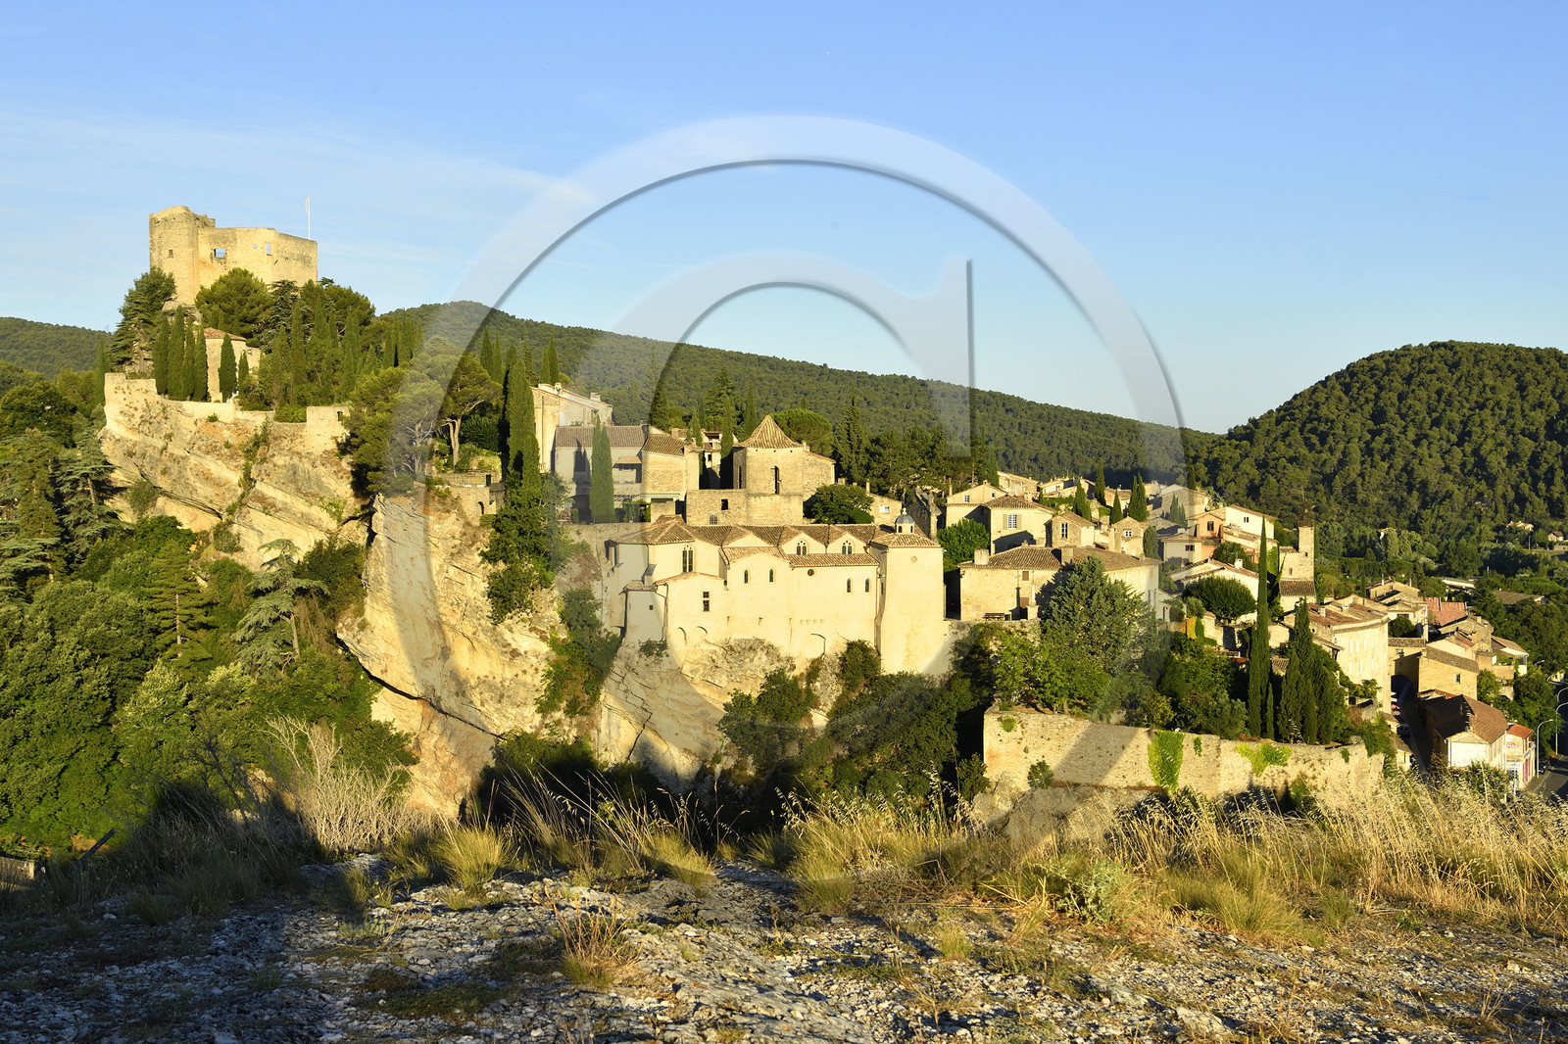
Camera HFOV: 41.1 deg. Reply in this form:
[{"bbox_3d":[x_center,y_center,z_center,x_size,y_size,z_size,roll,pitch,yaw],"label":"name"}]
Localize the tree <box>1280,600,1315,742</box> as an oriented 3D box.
[{"bbox_3d":[56.000,16.360,228.000,3.900,15.500,3.900,1,3,14],"label":"tree"}]

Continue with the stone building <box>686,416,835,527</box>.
[{"bbox_3d":[-2.910,-5.390,242.000,15.800,13.500,12.000,-1,3,-12],"label":"stone building"}]

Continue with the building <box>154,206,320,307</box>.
[{"bbox_3d":[-88.080,-42.420,335.000,20.500,14.800,15.500,0,0,15],"label":"building"}]

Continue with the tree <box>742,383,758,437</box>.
[{"bbox_3d":[-4.530,-12.930,276.000,2.400,11.000,2.400,0,3,-1],"label":"tree"}]

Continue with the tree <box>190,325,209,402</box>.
[{"bbox_3d":[-77.440,-20.990,277.000,2.350,10.220,2.350,0,0,0],"label":"tree"}]

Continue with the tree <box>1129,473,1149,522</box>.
[{"bbox_3d":[52.260,-3.510,308.000,2.700,7.400,2.700,0,0,0],"label":"tree"}]

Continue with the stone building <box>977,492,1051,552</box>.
[{"bbox_3d":[28.370,0.570,256.000,7.400,7.700,8.000,0,0,-7],"label":"stone building"}]

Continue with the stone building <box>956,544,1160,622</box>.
[{"bbox_3d":[28.300,6.200,215.000,16.500,7.400,12.500,1,2,27],"label":"stone building"}]

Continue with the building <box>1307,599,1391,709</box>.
[{"bbox_3d":[83.630,19.580,311.000,6.500,16.000,20.000,0,0,34],"label":"building"}]

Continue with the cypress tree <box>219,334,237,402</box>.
[{"bbox_3d":[-75.310,-20.890,283.000,2.500,9.400,2.500,-1,3,-15],"label":"cypress tree"}]

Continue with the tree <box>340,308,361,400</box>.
[{"bbox_3d":[-58.230,-22.720,281.000,2.900,12.400,2.900,-1,3,-12],"label":"tree"}]

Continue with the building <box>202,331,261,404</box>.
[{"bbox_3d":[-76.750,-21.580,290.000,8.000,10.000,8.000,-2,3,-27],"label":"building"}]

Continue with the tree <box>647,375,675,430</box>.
[{"bbox_3d":[-15.400,-13.500,262.000,3.200,10.000,3.200,0,1,0],"label":"tree"}]

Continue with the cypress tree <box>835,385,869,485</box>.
[{"bbox_3d":[8.770,-11.020,270.000,4.200,13.290,4.200,0,0,0],"label":"cypress tree"}]

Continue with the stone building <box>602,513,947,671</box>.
[{"bbox_3d":[-1.100,6.400,205.000,31.000,15.000,14.500,0,1,-10],"label":"stone building"}]

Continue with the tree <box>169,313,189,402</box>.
[{"bbox_3d":[-80.200,-21.720,277.000,2.600,11.680,2.600,0,0,0],"label":"tree"}]

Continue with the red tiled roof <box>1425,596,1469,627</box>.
[{"bbox_3d":[109.700,14.900,345.000,6.600,4.000,7.500,0,1,15],"label":"red tiled roof"}]

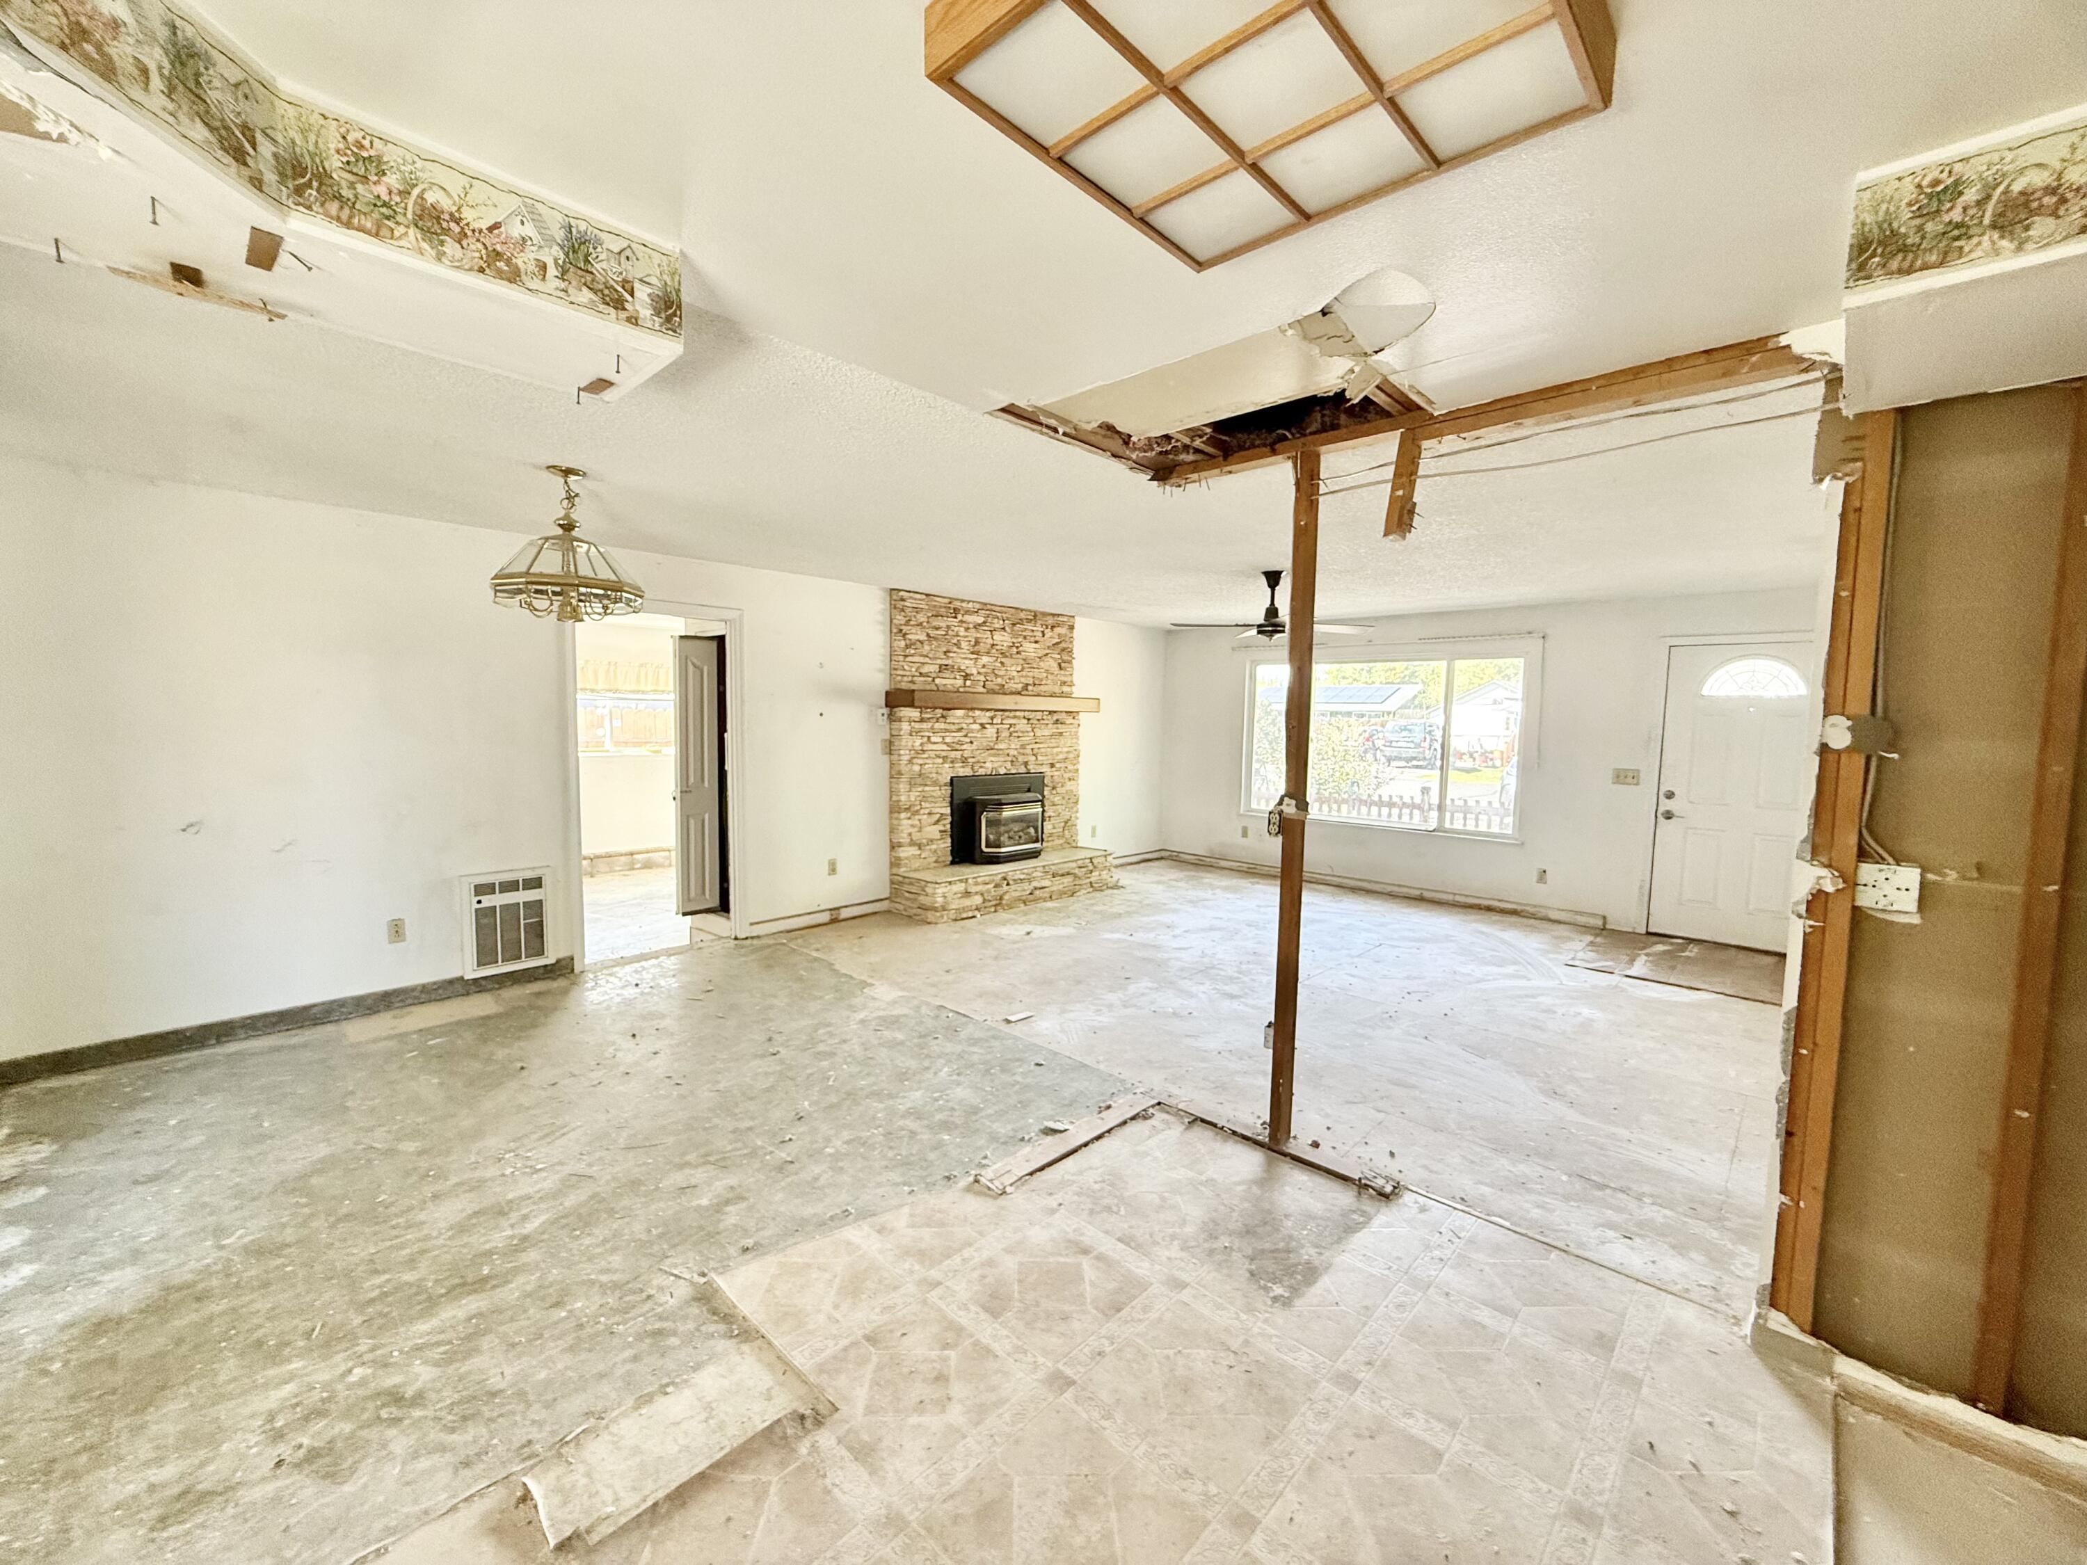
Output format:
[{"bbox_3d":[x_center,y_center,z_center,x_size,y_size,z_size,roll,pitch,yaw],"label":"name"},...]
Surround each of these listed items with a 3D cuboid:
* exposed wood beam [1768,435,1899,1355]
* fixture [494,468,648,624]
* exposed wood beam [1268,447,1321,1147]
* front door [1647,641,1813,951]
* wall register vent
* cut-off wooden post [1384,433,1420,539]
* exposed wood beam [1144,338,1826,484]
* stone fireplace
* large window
[{"bbox_3d":[1.860,0.204,1.993,0.078,2.243,0.090,5,6,42],"label":"exposed wood beam"},{"bbox_3d":[-1.836,-0.909,3.263,0.520,0.574,0.520,5,6,42],"label":"fixture"},{"bbox_3d":[0.866,0.090,2.899,0.037,2.368,0.090,5,6,42],"label":"exposed wood beam"},{"bbox_3d":[4.714,0.095,5.690,0.913,2.039,0.052,5,6,42],"label":"front door"},{"bbox_3d":[-2.841,0.745,4.495,0.033,0.543,0.423,5,6,42],"label":"wall register vent"},{"bbox_3d":[1.115,-0.910,2.606,0.038,0.329,0.090,14,12,41],"label":"cut-off wooden post"},{"bbox_3d":[1.129,-1.070,2.583,1.831,0.072,0.090,5,6,42],"label":"exposed wood beam"},{"bbox_3d":[-0.240,-0.252,6.890,0.538,2.401,2.153,5,6,42],"label":"stone fireplace"},{"bbox_3d":[2.864,-0.376,7.364,2.426,1.474,0.090,5,6,42],"label":"large window"}]

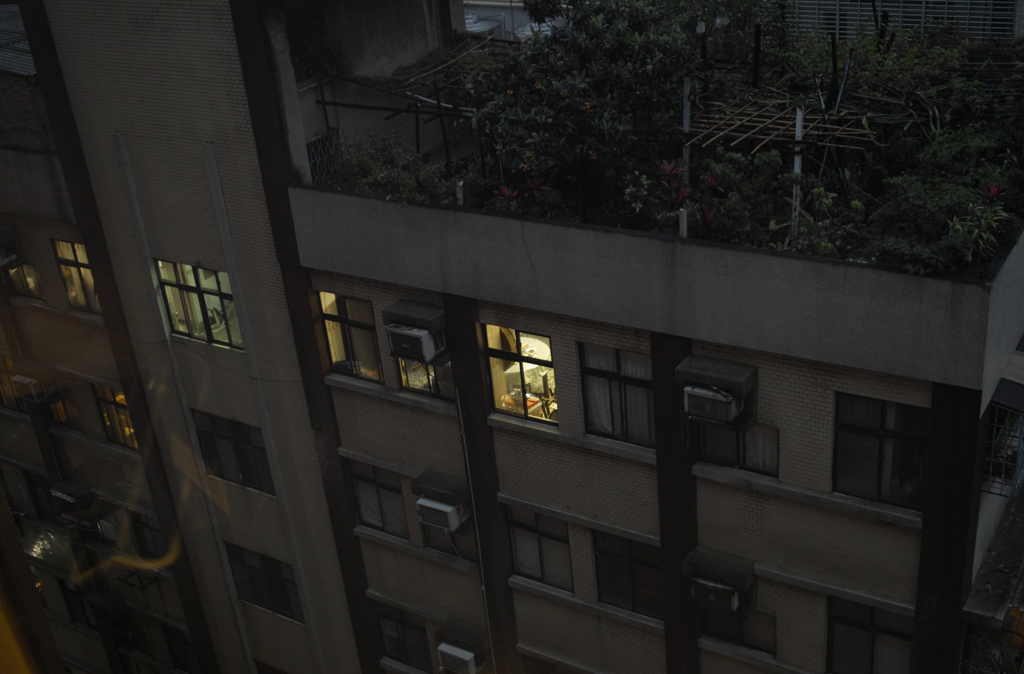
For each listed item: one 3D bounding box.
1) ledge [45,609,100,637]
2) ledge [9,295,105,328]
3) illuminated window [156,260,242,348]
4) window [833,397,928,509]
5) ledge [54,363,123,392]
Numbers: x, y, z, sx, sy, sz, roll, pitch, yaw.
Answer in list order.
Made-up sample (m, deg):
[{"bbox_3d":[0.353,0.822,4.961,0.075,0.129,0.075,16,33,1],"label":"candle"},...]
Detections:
[{"bbox_3d":[-11.359,7.296,30.066,2.500,0.160,0.160,11,31,30],"label":"ledge"},{"bbox_3d":[-9.263,-0.553,23.845,2.993,0.154,0.200,11,31,31],"label":"ledge"},{"bbox_3d":[-5.668,-0.588,21.388,2.060,1.550,0.100,11,31,30],"label":"illuminated window"},{"bbox_3d":[4.736,1.480,15.034,1.180,1.530,0.120,11,31,31],"label":"window"},{"bbox_3d":[-8.904,0.874,24.596,2.300,0.150,0.120,11,31,30],"label":"ledge"}]

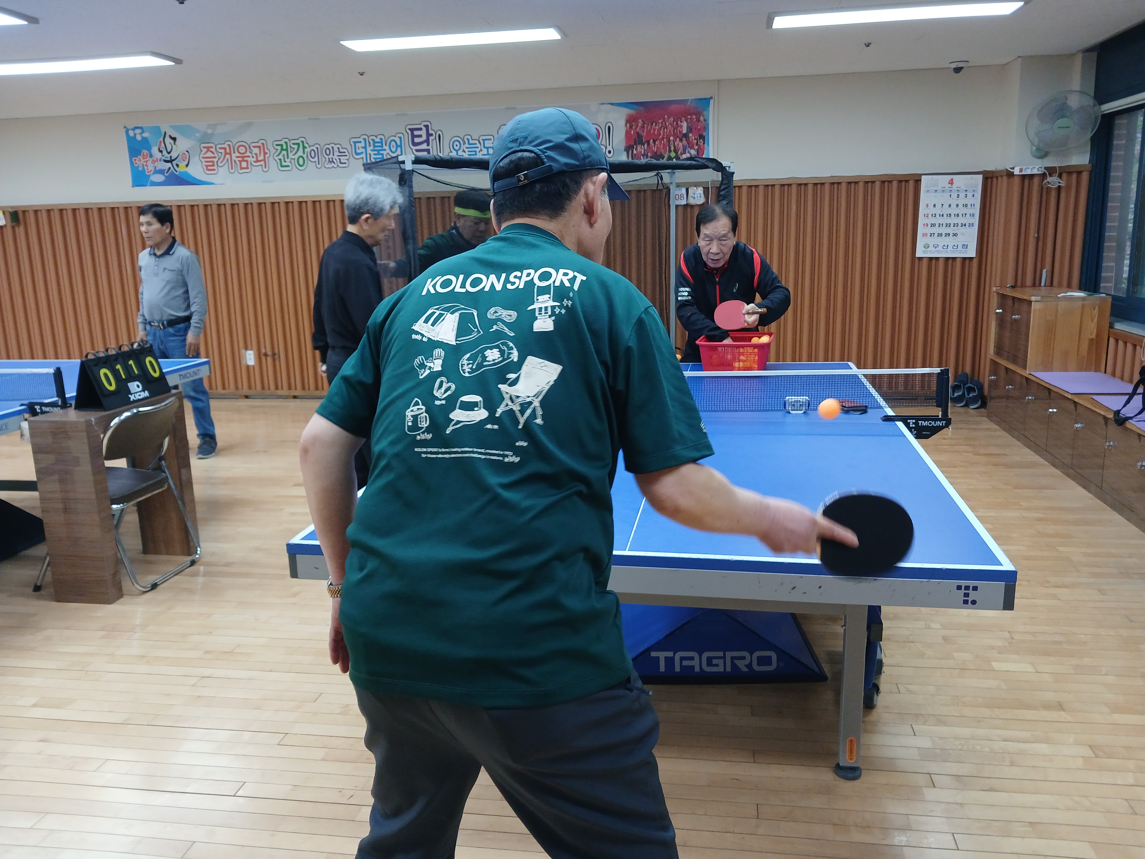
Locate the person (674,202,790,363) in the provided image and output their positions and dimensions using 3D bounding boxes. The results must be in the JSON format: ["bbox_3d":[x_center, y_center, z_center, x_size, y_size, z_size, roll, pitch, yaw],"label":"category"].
[{"bbox_3d":[0.787,-0.364,4.545,0.570,1.540,0.620,0,13,8],"label":"person"}]

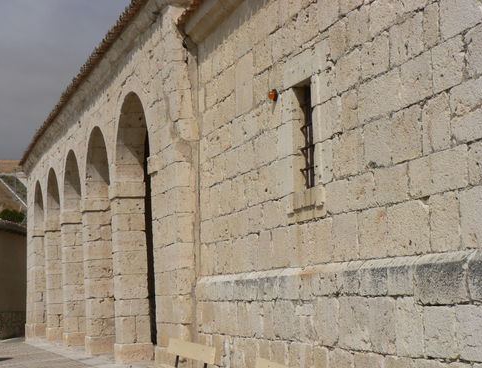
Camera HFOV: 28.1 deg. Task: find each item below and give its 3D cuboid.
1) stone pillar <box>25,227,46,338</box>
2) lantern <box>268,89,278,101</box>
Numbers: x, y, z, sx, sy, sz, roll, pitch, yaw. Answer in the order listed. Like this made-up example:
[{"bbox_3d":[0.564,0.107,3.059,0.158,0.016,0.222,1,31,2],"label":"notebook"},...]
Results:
[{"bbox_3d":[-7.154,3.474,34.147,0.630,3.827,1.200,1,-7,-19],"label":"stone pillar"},{"bbox_3d":[0.388,-1.071,11.534,0.085,0.130,0.120,1,-7,-19],"label":"lantern"}]

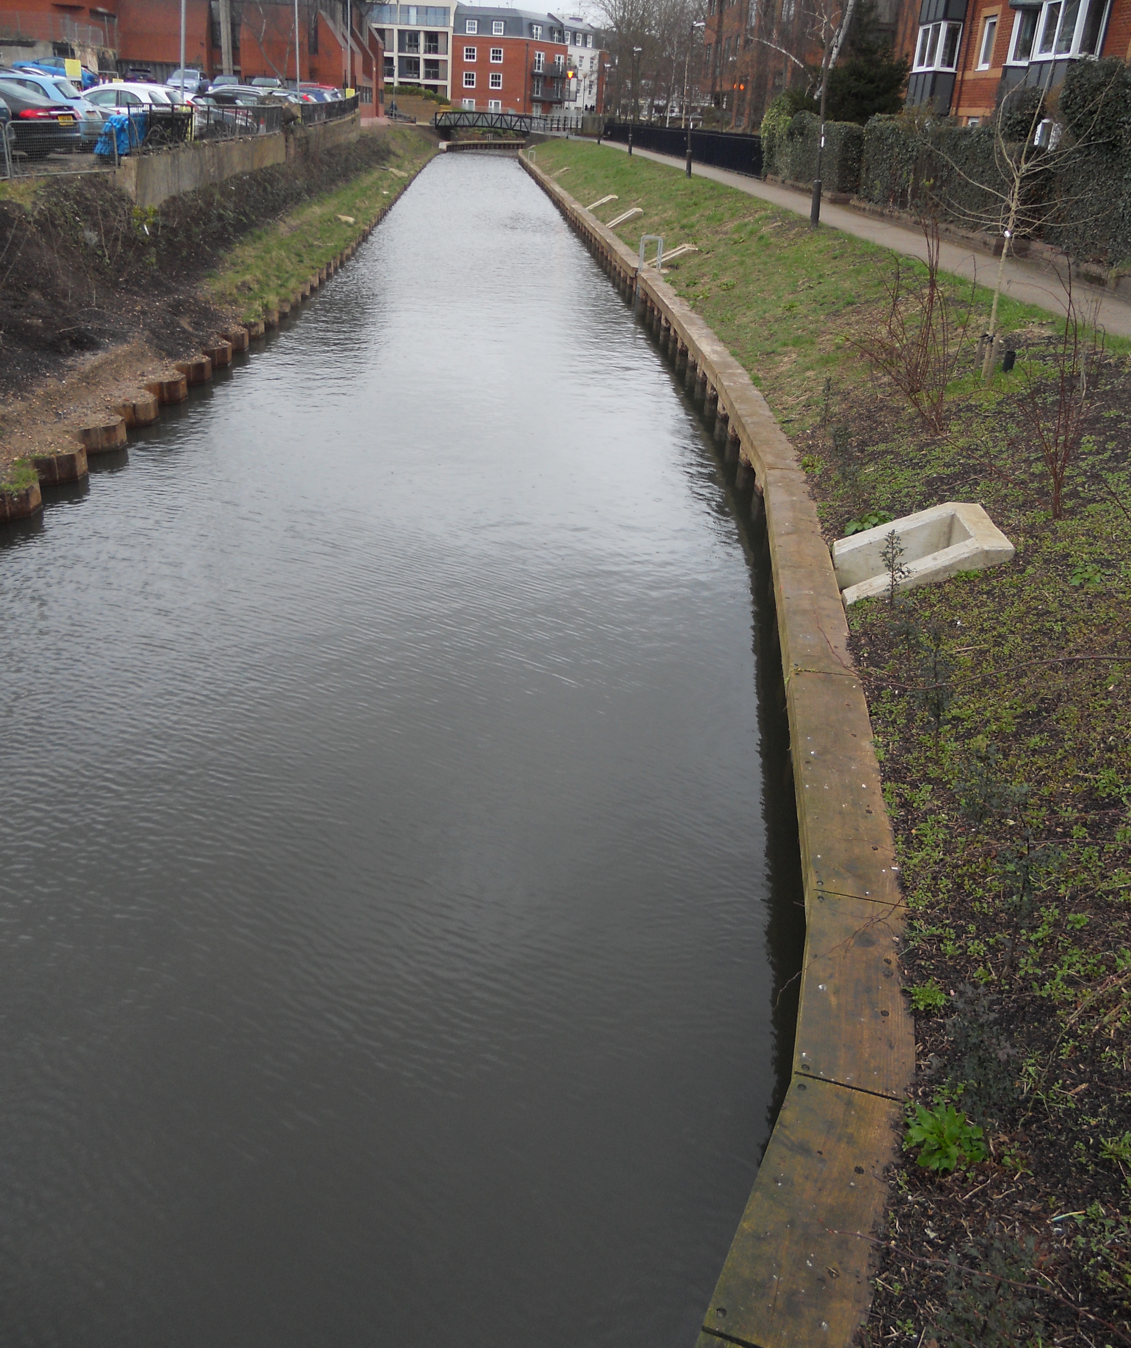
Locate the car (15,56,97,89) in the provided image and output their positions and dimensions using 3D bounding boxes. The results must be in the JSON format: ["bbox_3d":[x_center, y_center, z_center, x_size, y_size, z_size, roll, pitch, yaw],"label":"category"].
[{"bbox_3d":[-28.081,-33.052,64.693,4.350,1.460,1.780,11,26,5],"label":"car"}]

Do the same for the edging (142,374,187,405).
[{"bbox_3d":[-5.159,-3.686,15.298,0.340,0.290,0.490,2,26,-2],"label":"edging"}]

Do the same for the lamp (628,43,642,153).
[{"bbox_3d":[3.620,-28.832,59.395,0.500,4.850,0.200,1,26,-4],"label":"lamp"}]

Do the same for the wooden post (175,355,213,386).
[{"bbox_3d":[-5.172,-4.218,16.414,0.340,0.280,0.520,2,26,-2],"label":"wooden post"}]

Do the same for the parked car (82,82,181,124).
[{"bbox_3d":[-13.257,-16.205,33.813,4.050,1.460,1.730,5,26,5],"label":"parked car"}]

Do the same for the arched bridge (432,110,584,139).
[{"bbox_3d":[-5.037,-48.350,103.394,12.800,1.600,2.400,1,26,-4],"label":"arched bridge"}]

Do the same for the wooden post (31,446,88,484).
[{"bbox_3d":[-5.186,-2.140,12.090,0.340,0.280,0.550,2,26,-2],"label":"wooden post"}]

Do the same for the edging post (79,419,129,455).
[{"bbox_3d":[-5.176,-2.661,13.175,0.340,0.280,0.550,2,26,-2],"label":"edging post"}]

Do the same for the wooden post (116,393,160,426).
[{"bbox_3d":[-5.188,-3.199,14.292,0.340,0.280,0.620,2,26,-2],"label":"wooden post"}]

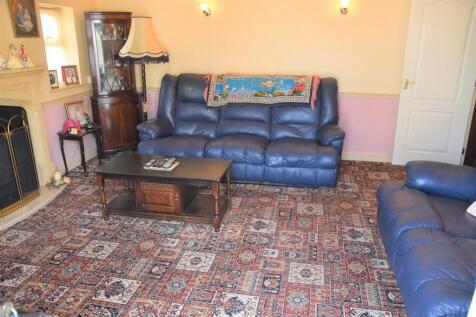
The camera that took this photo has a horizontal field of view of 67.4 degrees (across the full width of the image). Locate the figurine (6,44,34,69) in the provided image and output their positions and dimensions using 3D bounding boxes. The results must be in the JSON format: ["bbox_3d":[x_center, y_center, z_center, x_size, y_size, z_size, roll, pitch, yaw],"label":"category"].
[{"bbox_3d":[-1.906,-0.879,3.102,0.090,0.180,0.220,7,18,21],"label":"figurine"}]

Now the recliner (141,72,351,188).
[{"bbox_3d":[0.043,-0.389,4.130,2.240,1.050,0.950,4,17,11],"label":"recliner"}]

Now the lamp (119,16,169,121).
[{"bbox_3d":[-1.144,-0.825,4.418,0.600,1.710,0.600,4,17,11],"label":"lamp"}]

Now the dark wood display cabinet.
[{"bbox_3d":[-1.591,-0.936,4.679,0.650,1.770,0.460,-9,19,-27],"label":"dark wood display cabinet"}]

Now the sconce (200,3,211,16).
[{"bbox_3d":[-0.395,-1.810,4.315,0.110,0.190,0.170,4,17,11],"label":"sconce"}]

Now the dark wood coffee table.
[{"bbox_3d":[-0.600,0.261,3.090,1.020,0.413,0.545,4,17,11],"label":"dark wood coffee table"}]

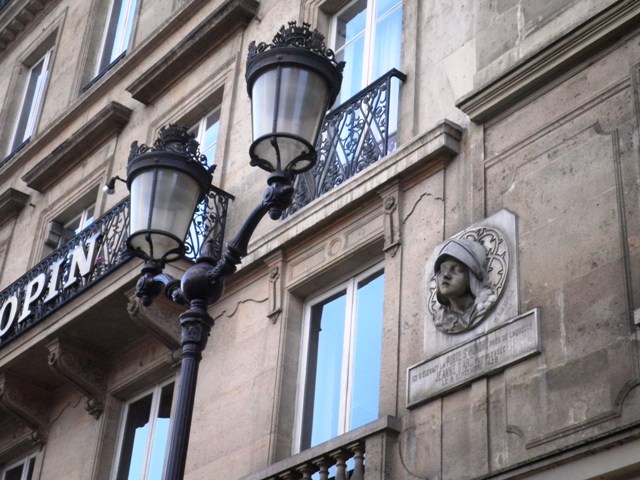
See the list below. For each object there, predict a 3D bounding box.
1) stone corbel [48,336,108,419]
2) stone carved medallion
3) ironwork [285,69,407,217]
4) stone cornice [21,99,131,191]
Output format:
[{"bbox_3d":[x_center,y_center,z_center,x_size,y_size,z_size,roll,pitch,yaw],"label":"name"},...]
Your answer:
[{"bbox_3d":[-2.405,1.407,11.702,0.718,0.541,0.270,29,-42,-31],"label":"stone corbel"},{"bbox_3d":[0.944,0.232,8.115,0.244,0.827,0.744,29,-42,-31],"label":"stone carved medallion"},{"bbox_3d":[0.211,-0.782,10.203,0.161,0.952,1.331,29,-42,-31],"label":"ironwork"},{"bbox_3d":[-3.174,-1.105,15.245,0.296,0.276,2.215,29,-42,-31],"label":"stone cornice"}]

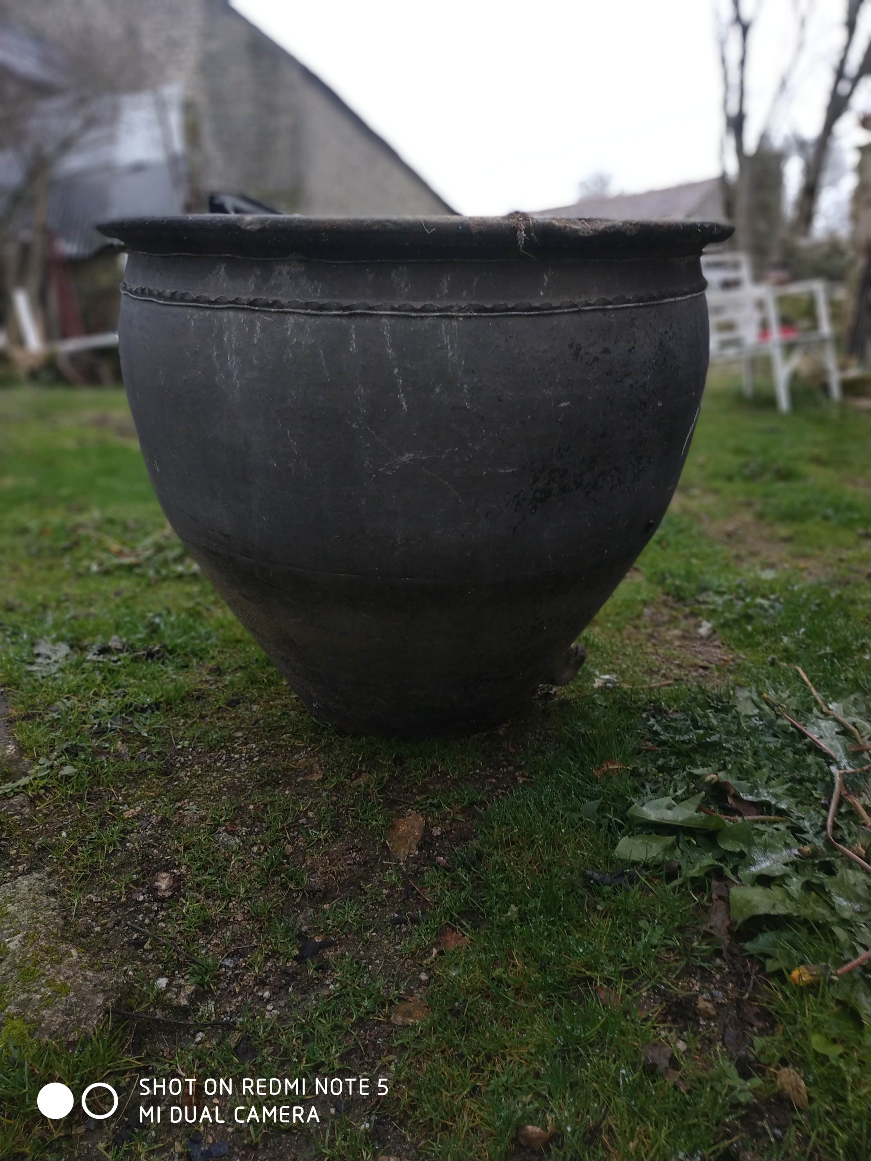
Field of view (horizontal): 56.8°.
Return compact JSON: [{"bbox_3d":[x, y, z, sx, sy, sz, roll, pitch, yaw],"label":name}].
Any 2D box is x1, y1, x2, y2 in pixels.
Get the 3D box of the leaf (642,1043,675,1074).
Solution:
[{"bbox_3d":[0.209,0.448,0.755,0.029,0.012,0.024,0,24,0],"label":"leaf"}]

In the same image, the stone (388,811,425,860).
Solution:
[{"bbox_3d":[-0.040,0.357,1.131,0.044,0.024,0.090,5,25,11],"label":"stone"}]

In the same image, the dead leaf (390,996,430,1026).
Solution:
[{"bbox_3d":[-0.028,0.460,0.854,0.042,0.014,0.031,-7,24,-17],"label":"dead leaf"}]

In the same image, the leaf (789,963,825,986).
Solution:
[{"bbox_3d":[0.407,0.428,0.874,0.046,0.025,0.024,-3,23,-7],"label":"leaf"}]

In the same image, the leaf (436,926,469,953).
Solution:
[{"bbox_3d":[0.019,0.392,0.879,0.037,0.010,0.029,0,24,0],"label":"leaf"}]

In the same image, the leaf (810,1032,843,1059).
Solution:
[{"bbox_3d":[0.387,0.464,0.801,0.029,0.018,0.026,16,27,33],"label":"leaf"}]

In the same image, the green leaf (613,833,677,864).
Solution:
[{"bbox_3d":[0.276,0.348,1.054,0.096,0.025,0.048,-6,23,-15],"label":"green leaf"}]

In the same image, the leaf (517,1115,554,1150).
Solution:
[{"bbox_3d":[0.086,0.475,0.693,0.031,0.016,0.021,0,24,0],"label":"leaf"}]

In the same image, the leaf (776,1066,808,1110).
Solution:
[{"bbox_3d":[0.322,0.458,0.727,0.020,0.012,0.034,-4,25,-9],"label":"leaf"}]

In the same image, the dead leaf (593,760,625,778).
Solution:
[{"bbox_3d":[0.244,0.265,1.132,0.043,0.014,0.028,0,24,0],"label":"dead leaf"}]

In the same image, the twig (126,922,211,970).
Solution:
[{"bbox_3d":[-0.313,0.425,0.944,0.136,0.010,0.012,12,26,27],"label":"twig"}]

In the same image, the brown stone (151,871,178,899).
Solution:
[{"bbox_3d":[-0.320,0.360,0.954,0.028,0.014,0.031,0,24,0],"label":"brown stone"}]

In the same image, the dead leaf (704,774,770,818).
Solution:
[{"bbox_3d":[0.428,0.305,1.145,0.045,0.035,0.090,-9,24,-20],"label":"dead leaf"}]

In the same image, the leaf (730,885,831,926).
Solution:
[{"bbox_3d":[0.377,0.355,0.880,0.107,0.030,0.034,0,24,0],"label":"leaf"}]

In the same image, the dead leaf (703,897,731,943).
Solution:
[{"bbox_3d":[0.342,0.406,0.974,0.032,0.018,0.065,8,24,18],"label":"dead leaf"}]

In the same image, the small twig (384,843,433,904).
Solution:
[{"bbox_3d":[-0.037,0.381,1.052,0.012,0.009,0.131,-12,26,-28],"label":"small twig"}]

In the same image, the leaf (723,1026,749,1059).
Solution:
[{"bbox_3d":[0.289,0.443,0.774,0.021,0.010,0.028,0,24,0],"label":"leaf"}]

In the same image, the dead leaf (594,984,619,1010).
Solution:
[{"bbox_3d":[0.187,0.450,0.869,0.020,0.015,0.032,-5,23,-11],"label":"dead leaf"}]

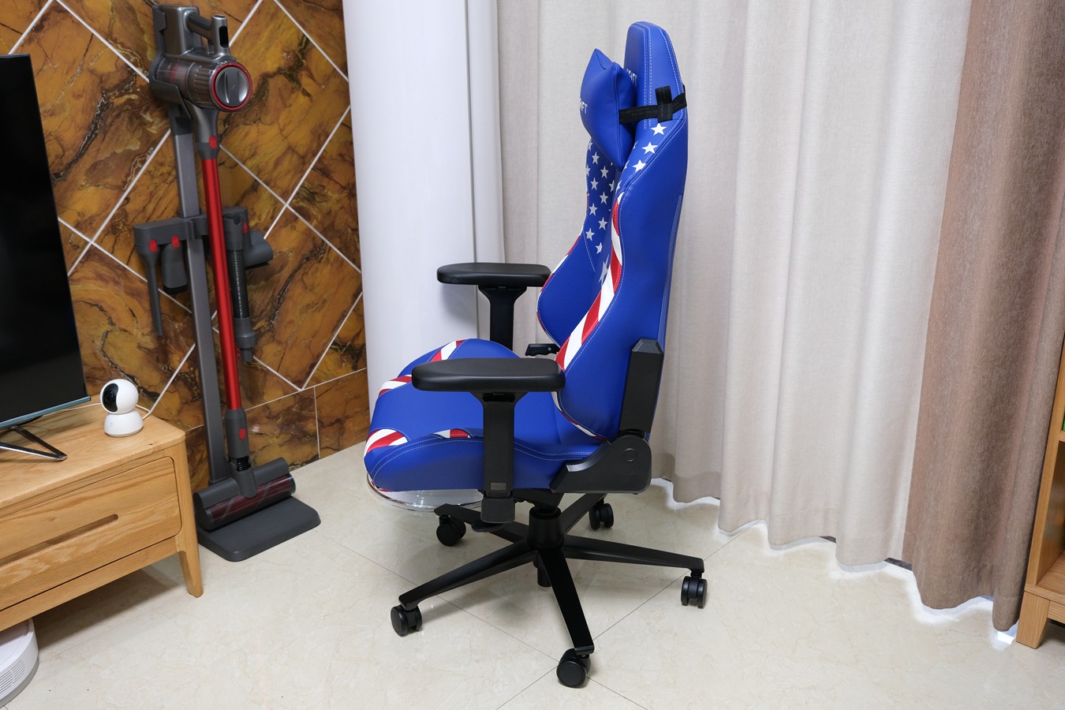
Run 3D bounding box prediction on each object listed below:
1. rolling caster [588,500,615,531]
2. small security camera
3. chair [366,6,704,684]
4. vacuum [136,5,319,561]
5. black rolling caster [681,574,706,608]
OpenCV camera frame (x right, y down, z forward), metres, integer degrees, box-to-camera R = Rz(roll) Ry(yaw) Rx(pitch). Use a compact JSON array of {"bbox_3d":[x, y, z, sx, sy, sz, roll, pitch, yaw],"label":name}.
[{"bbox_3d":[0.180,0.410,2.501,0.053,0.072,0.064,-5,20,-12],"label":"rolling caster"},{"bbox_3d":[-0.888,0.109,2.108,0.078,0.118,0.078,4,20,12],"label":"small security camera"},{"bbox_3d":[0.021,-0.035,2.024,0.740,1.230,0.770,-1,19,-2],"label":"chair"},{"bbox_3d":[-0.729,-0.159,2.342,0.280,1.270,0.350,16,25,39],"label":"vacuum"},{"bbox_3d":[0.359,0.524,2.167,0.053,0.072,0.064,6,20,18],"label":"black rolling caster"}]

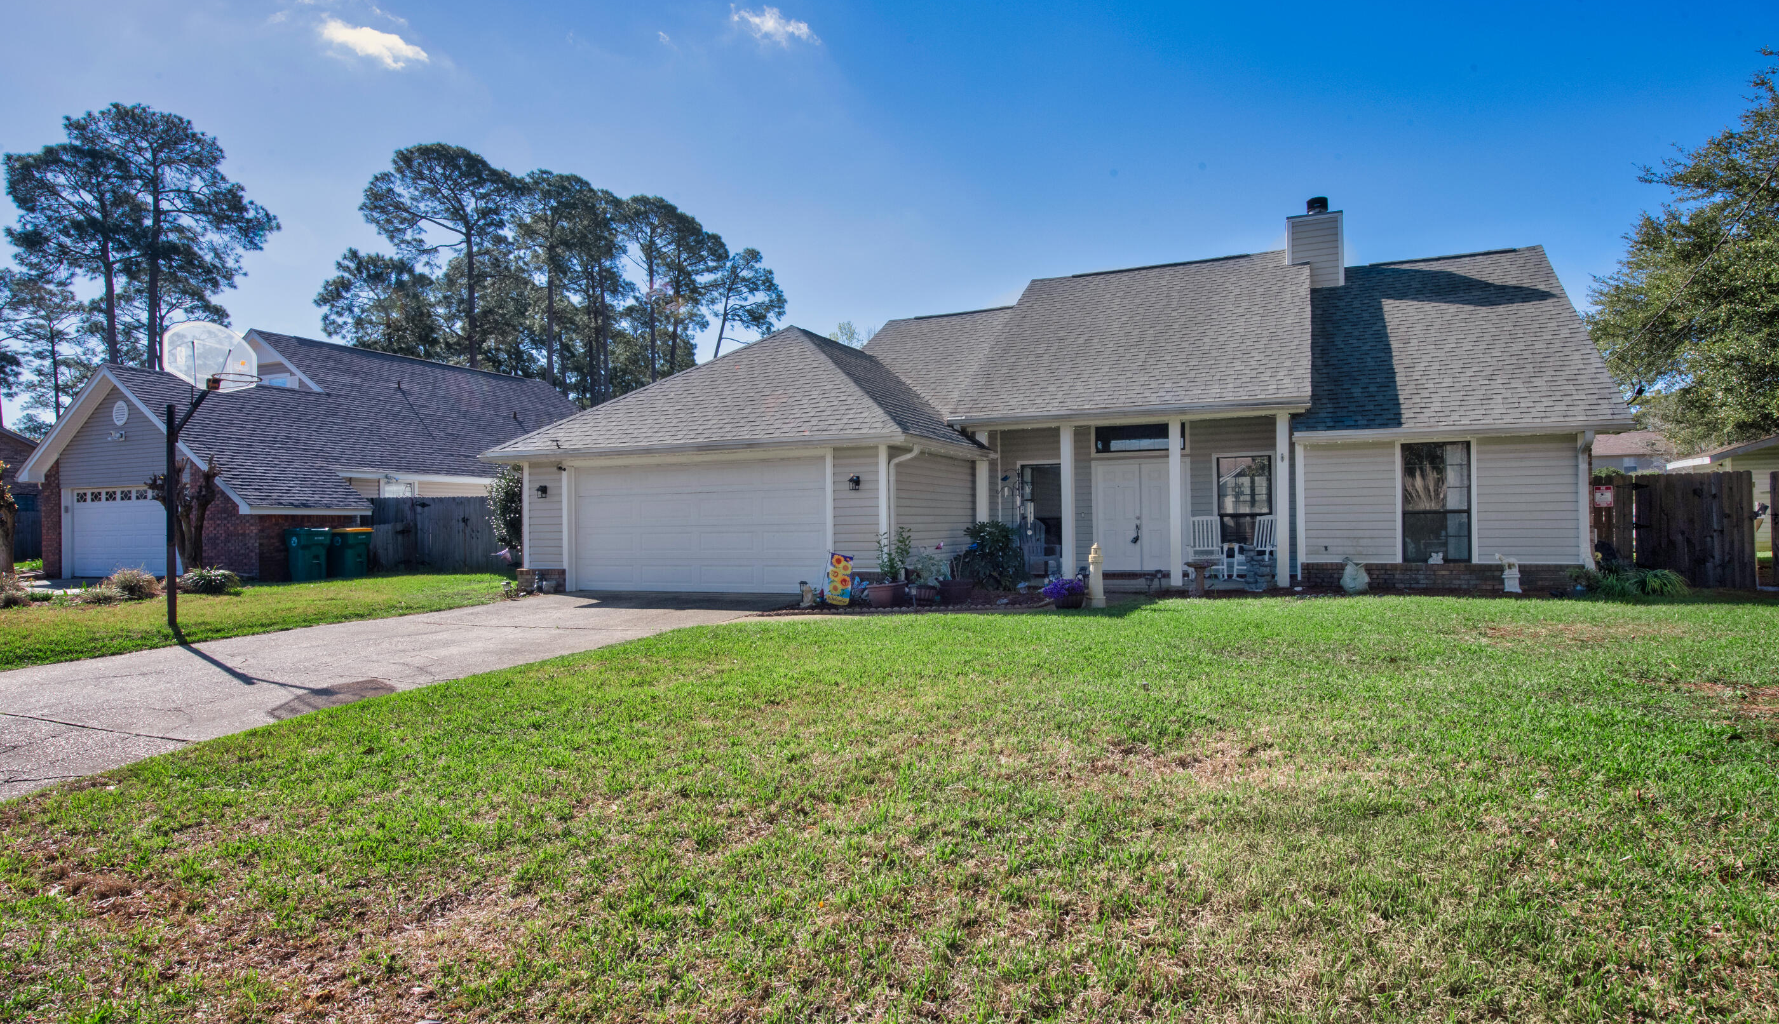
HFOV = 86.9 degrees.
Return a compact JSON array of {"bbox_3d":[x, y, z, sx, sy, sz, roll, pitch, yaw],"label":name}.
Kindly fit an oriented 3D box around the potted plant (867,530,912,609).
[{"bbox_3d":[0.003,0.720,12.693,0.600,1.080,0.550,-1,-1,0],"label":"potted plant"}]

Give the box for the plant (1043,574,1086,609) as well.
[{"bbox_3d":[2.294,1.019,12.269,0.550,0.450,0.500,-1,-1,0],"label":"plant"}]

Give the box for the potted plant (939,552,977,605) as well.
[{"bbox_3d":[0.943,0.887,12.938,0.500,0.720,0.450,-1,-1,0],"label":"potted plant"}]

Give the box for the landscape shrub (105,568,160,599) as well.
[{"bbox_3d":[-12.569,1.175,15.592,0.760,0.500,0.720,0,-1,-39],"label":"landscape shrub"}]

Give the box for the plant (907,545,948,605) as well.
[{"bbox_3d":[0.520,0.861,12.885,0.520,0.780,0.500,-1,-1,0],"label":"plant"}]

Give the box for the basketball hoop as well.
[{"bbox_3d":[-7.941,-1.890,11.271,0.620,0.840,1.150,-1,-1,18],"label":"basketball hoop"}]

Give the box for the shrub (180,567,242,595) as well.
[{"bbox_3d":[-12.031,1.190,16.635,0.950,0.460,0.850,0,-1,-36],"label":"shrub"}]

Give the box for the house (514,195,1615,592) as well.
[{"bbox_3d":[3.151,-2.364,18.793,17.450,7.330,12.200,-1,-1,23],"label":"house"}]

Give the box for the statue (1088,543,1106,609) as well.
[{"bbox_3d":[2.689,0.799,12.219,0.230,0.880,0.230,-1,-1,0],"label":"statue"}]

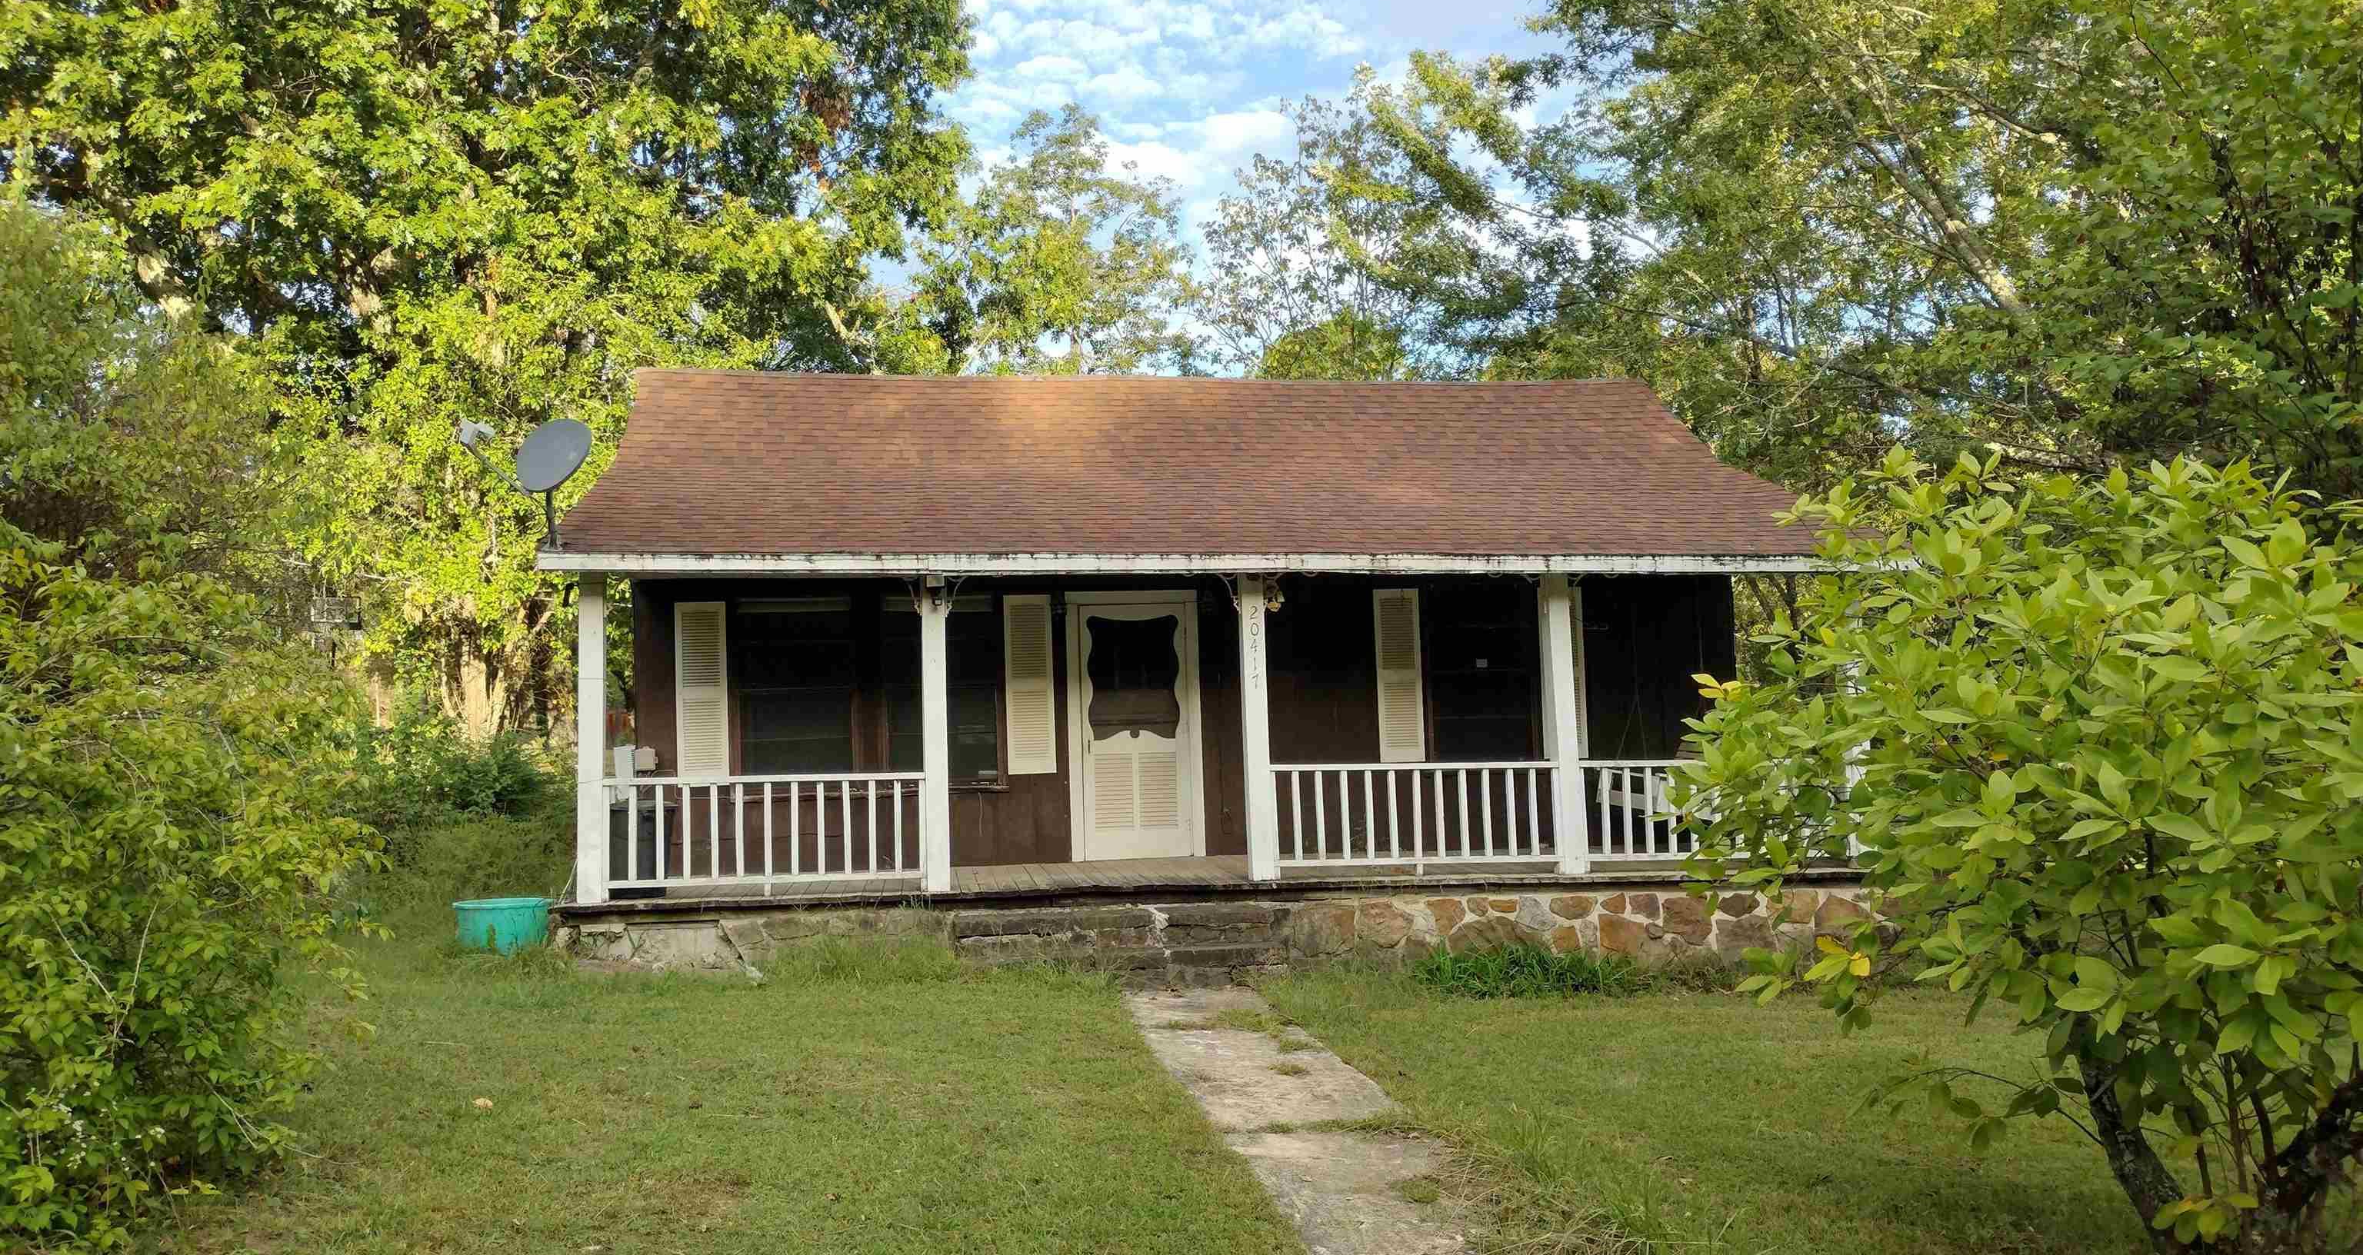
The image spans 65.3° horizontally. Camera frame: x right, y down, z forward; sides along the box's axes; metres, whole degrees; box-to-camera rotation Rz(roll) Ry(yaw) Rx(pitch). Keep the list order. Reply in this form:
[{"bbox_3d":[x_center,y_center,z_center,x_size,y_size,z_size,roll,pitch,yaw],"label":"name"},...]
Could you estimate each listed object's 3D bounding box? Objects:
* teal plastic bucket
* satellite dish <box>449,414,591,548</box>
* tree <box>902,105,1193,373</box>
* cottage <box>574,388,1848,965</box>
[{"bbox_3d":[-4.429,1.941,12.000,0.640,0.370,0.640,-1,-3,0],"label":"teal plastic bucket"},{"bbox_3d":[-3.975,-0.898,11.222,0.540,0.807,0.766,-3,-4,31],"label":"satellite dish"},{"bbox_3d":[-2.065,-2.647,29.653,5.174,11.767,5.174,-1,-3,0],"label":"tree"},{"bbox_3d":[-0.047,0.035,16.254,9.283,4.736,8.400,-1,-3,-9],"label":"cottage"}]

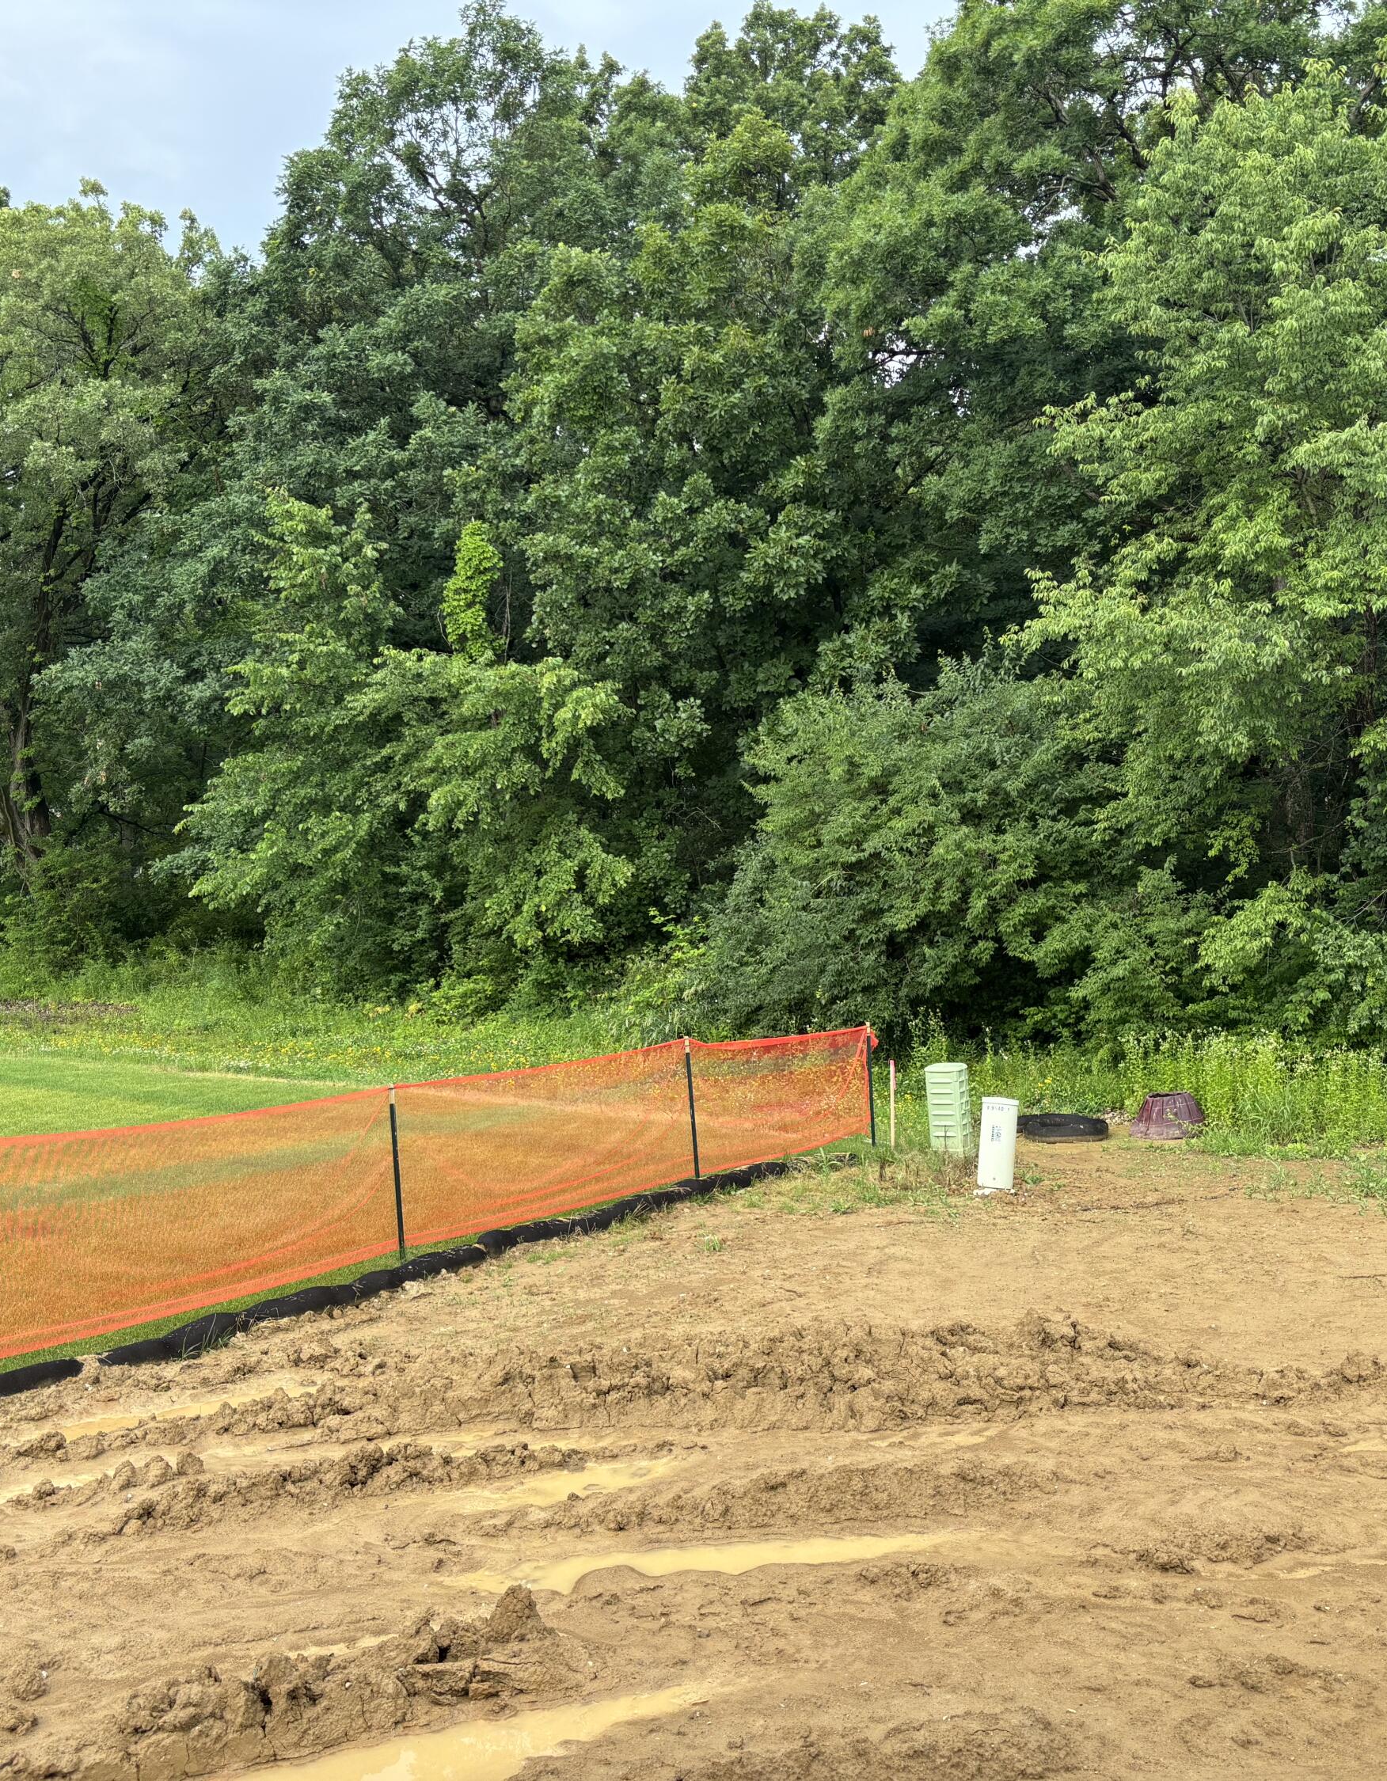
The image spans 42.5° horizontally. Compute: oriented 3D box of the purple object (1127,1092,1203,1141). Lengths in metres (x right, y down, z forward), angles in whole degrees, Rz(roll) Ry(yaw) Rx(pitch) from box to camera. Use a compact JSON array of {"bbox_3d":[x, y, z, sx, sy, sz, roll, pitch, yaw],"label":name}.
[{"bbox_3d":[5.289,2.497,19.900,0.860,0.440,0.860,-2,1,15],"label":"purple object"}]

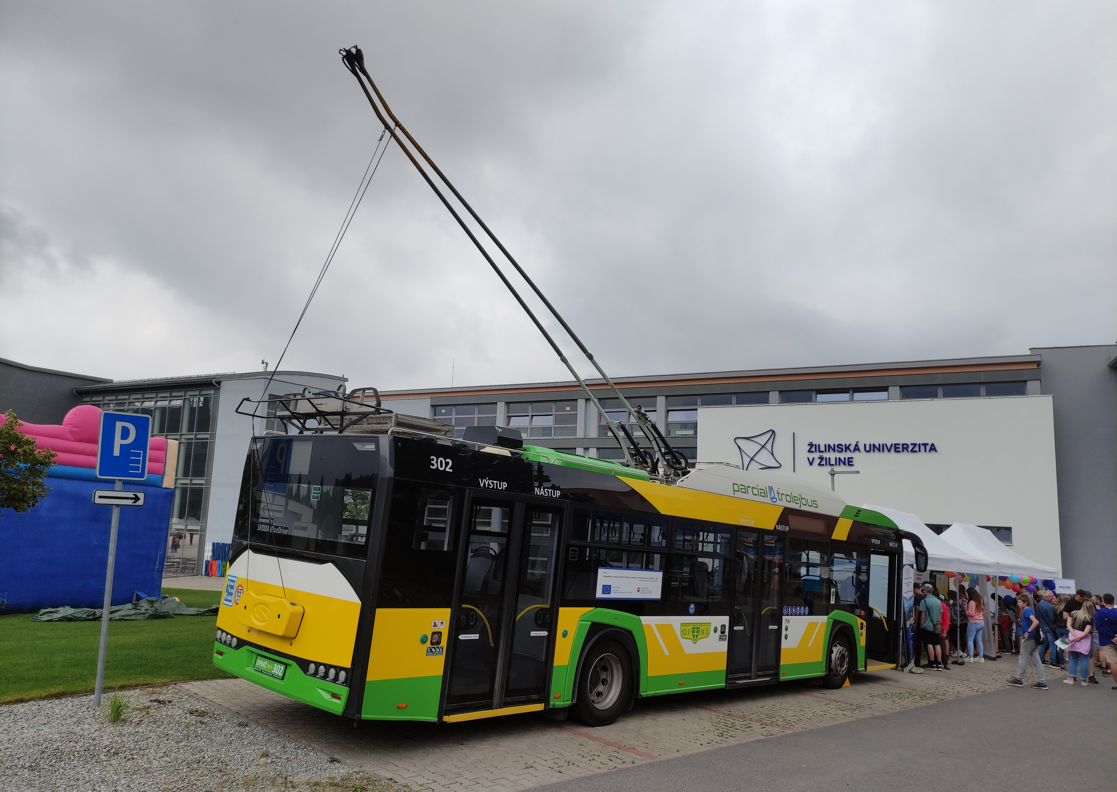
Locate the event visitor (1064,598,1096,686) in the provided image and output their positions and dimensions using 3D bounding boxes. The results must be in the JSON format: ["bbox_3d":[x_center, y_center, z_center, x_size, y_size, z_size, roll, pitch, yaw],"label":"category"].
[{"bbox_3d":[10.316,4.879,16.010,0.500,1.636,0.400,-4,-10,37],"label":"event visitor"}]

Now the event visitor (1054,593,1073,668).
[{"bbox_3d":[11.823,5.529,19.003,0.350,1.661,0.450,9,-11,-40],"label":"event visitor"}]

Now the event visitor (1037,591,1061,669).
[{"bbox_3d":[11.613,5.494,19.131,0.380,1.732,0.500,4,-8,-14],"label":"event visitor"}]

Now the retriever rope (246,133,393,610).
[{"bbox_3d":[-2.357,-0.508,7.931,1.106,4.760,0.936,-5,-11,43],"label":"retriever rope"}]

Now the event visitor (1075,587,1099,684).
[{"bbox_3d":[10.818,4.928,16.575,0.380,1.828,0.500,8,-10,-36],"label":"event visitor"}]

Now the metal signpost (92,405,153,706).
[{"bbox_3d":[-4.529,1.622,8.199,0.500,2.943,0.090,4,-8,-21],"label":"metal signpost"}]

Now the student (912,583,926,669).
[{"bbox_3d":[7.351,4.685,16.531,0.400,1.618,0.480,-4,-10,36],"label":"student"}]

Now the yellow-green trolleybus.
[{"bbox_3d":[1.491,2.443,11.443,2.600,3.280,12.000,-3,-13,43],"label":"yellow-green trolleybus"}]

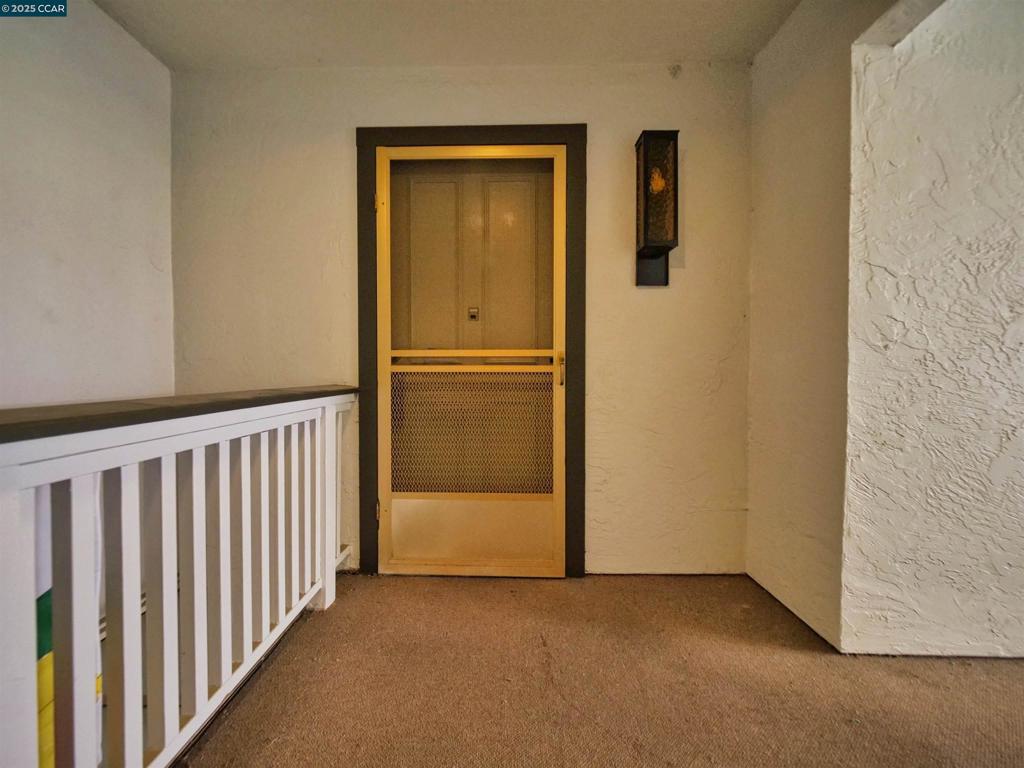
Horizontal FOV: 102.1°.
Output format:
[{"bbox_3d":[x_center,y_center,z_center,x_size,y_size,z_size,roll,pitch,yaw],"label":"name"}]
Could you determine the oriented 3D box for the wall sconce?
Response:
[{"bbox_3d":[0.675,-0.803,1.929,0.159,0.668,0.116,0,1,1],"label":"wall sconce"}]

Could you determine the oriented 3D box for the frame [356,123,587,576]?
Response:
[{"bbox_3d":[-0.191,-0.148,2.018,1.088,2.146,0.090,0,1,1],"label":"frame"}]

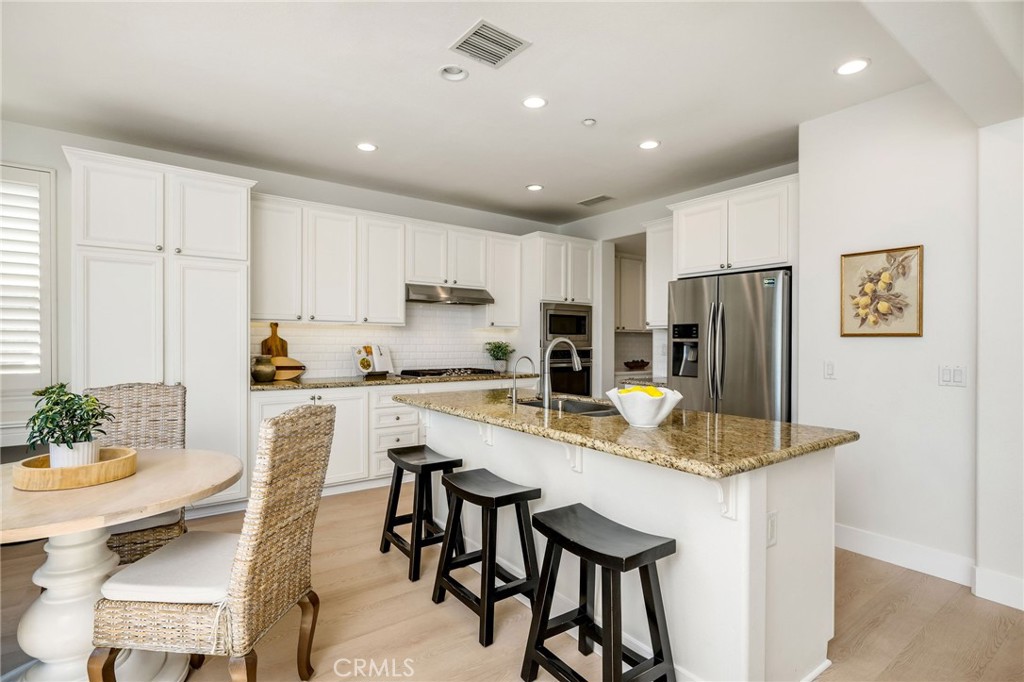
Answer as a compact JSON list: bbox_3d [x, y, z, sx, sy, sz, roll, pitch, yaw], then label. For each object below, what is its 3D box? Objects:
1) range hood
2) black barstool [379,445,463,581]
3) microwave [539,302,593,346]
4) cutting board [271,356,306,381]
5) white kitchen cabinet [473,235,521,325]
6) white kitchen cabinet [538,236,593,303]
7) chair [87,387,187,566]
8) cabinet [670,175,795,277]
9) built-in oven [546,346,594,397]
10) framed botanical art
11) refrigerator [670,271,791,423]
[{"bbox_3d":[-0.688,-0.457,4.869,0.900,0.155,0.500,0,0,-36],"label":"range hood"},{"bbox_3d":[-0.496,0.949,2.772,0.340,0.610,0.470,0,0,-37],"label":"black barstool"},{"bbox_3d":[0.519,-0.164,5.573,0.755,0.475,0.440,0,0,-37],"label":"microwave"},{"bbox_3d":[-1.929,0.233,4.059,0.387,0.200,0.030,0,-17,-37],"label":"cutting board"},{"bbox_3d":[-0.188,-0.633,5.317,0.435,0.980,0.360,0,0,-36],"label":"white kitchen cabinet"},{"bbox_3d":[0.439,-0.768,5.603,0.825,0.705,0.630,0,0,-36],"label":"white kitchen cabinet"},{"bbox_3d":[-1.829,0.737,2.321,0.470,1.030,0.600,0,0,-27],"label":"chair"},{"bbox_3d":[1.867,-0.810,3.799,0.640,0.625,0.960,0,0,-37],"label":"cabinet"},{"bbox_3d":[0.469,0.440,5.586,0.750,0.730,0.600,0,0,-36],"label":"built-in oven"},{"bbox_3d":[2.121,-0.272,2.791,0.030,0.505,0.390,0,0,-37],"label":"framed botanical art"},{"bbox_3d":[1.811,0.388,3.833,0.710,1.770,0.915,0,0,-36],"label":"refrigerator"}]

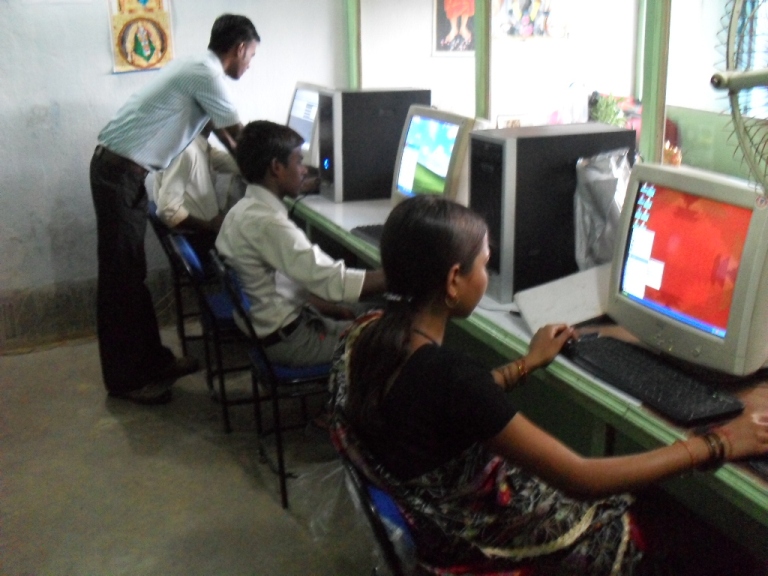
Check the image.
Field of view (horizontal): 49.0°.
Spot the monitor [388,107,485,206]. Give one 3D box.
[{"bbox_3d":[0.318,-0.387,2.861,0.410,0.410,0.400,0,16,-26],"label":"monitor"}]

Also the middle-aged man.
[{"bbox_3d":[-0.781,-0.312,3.406,0.780,1.480,0.500,-8,19,-19],"label":"middle-aged man"}]

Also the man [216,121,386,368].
[{"bbox_3d":[-0.195,0.055,2.679,0.680,1.200,0.480,-8,19,-19],"label":"man"}]

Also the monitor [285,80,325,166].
[{"bbox_3d":[-0.181,-0.736,3.963,0.410,0.410,0.400,1,16,-24],"label":"monitor"}]

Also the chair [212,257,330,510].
[{"bbox_3d":[-0.314,0.233,2.705,0.500,0.850,0.400,-9,19,-22],"label":"chair"}]

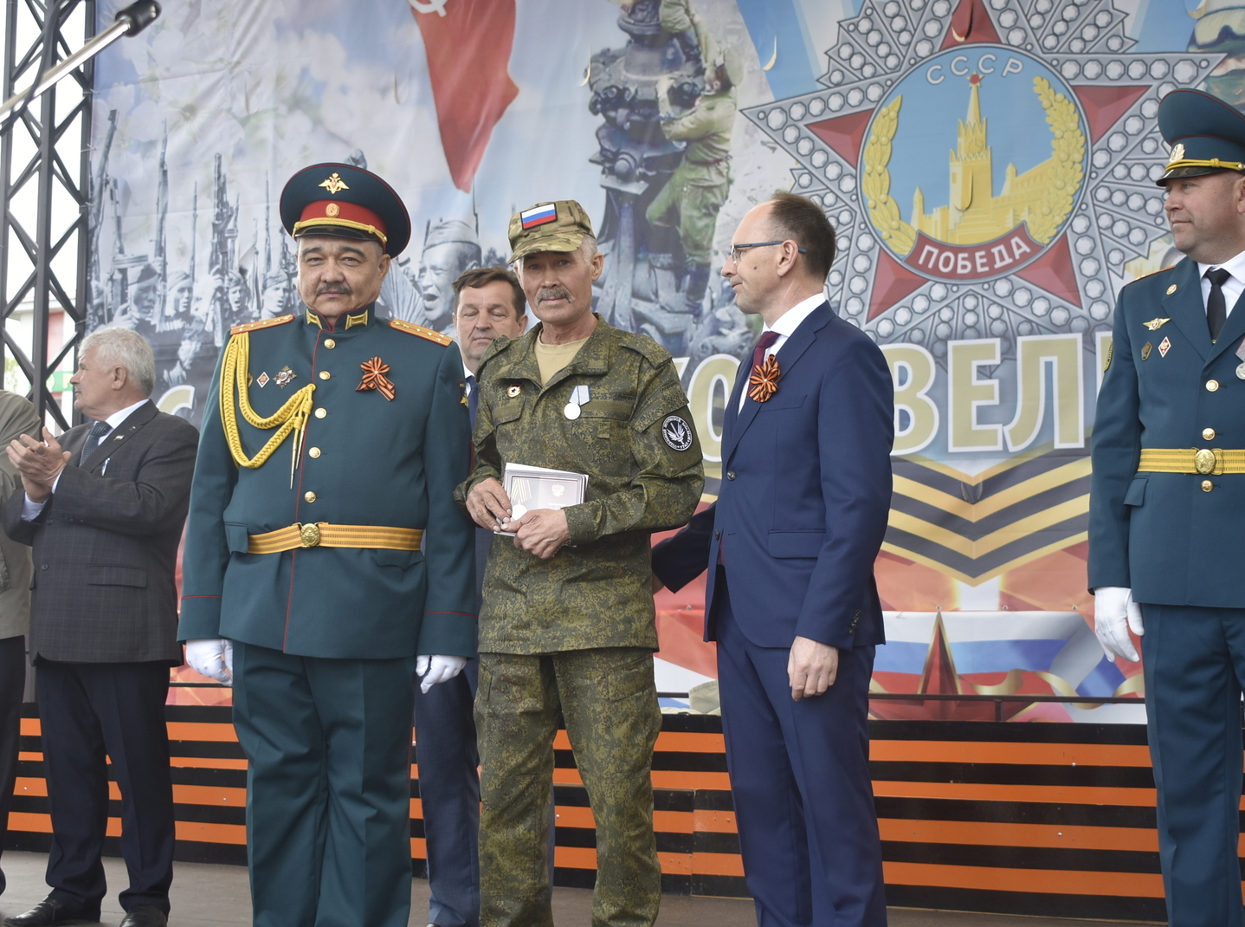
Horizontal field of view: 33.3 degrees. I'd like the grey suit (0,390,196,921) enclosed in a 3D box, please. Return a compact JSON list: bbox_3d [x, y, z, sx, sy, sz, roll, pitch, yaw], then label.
[{"bbox_3d":[-1.480,0.548,5.900,0.550,1.450,0.460,-4,-6,38],"label":"grey suit"}]

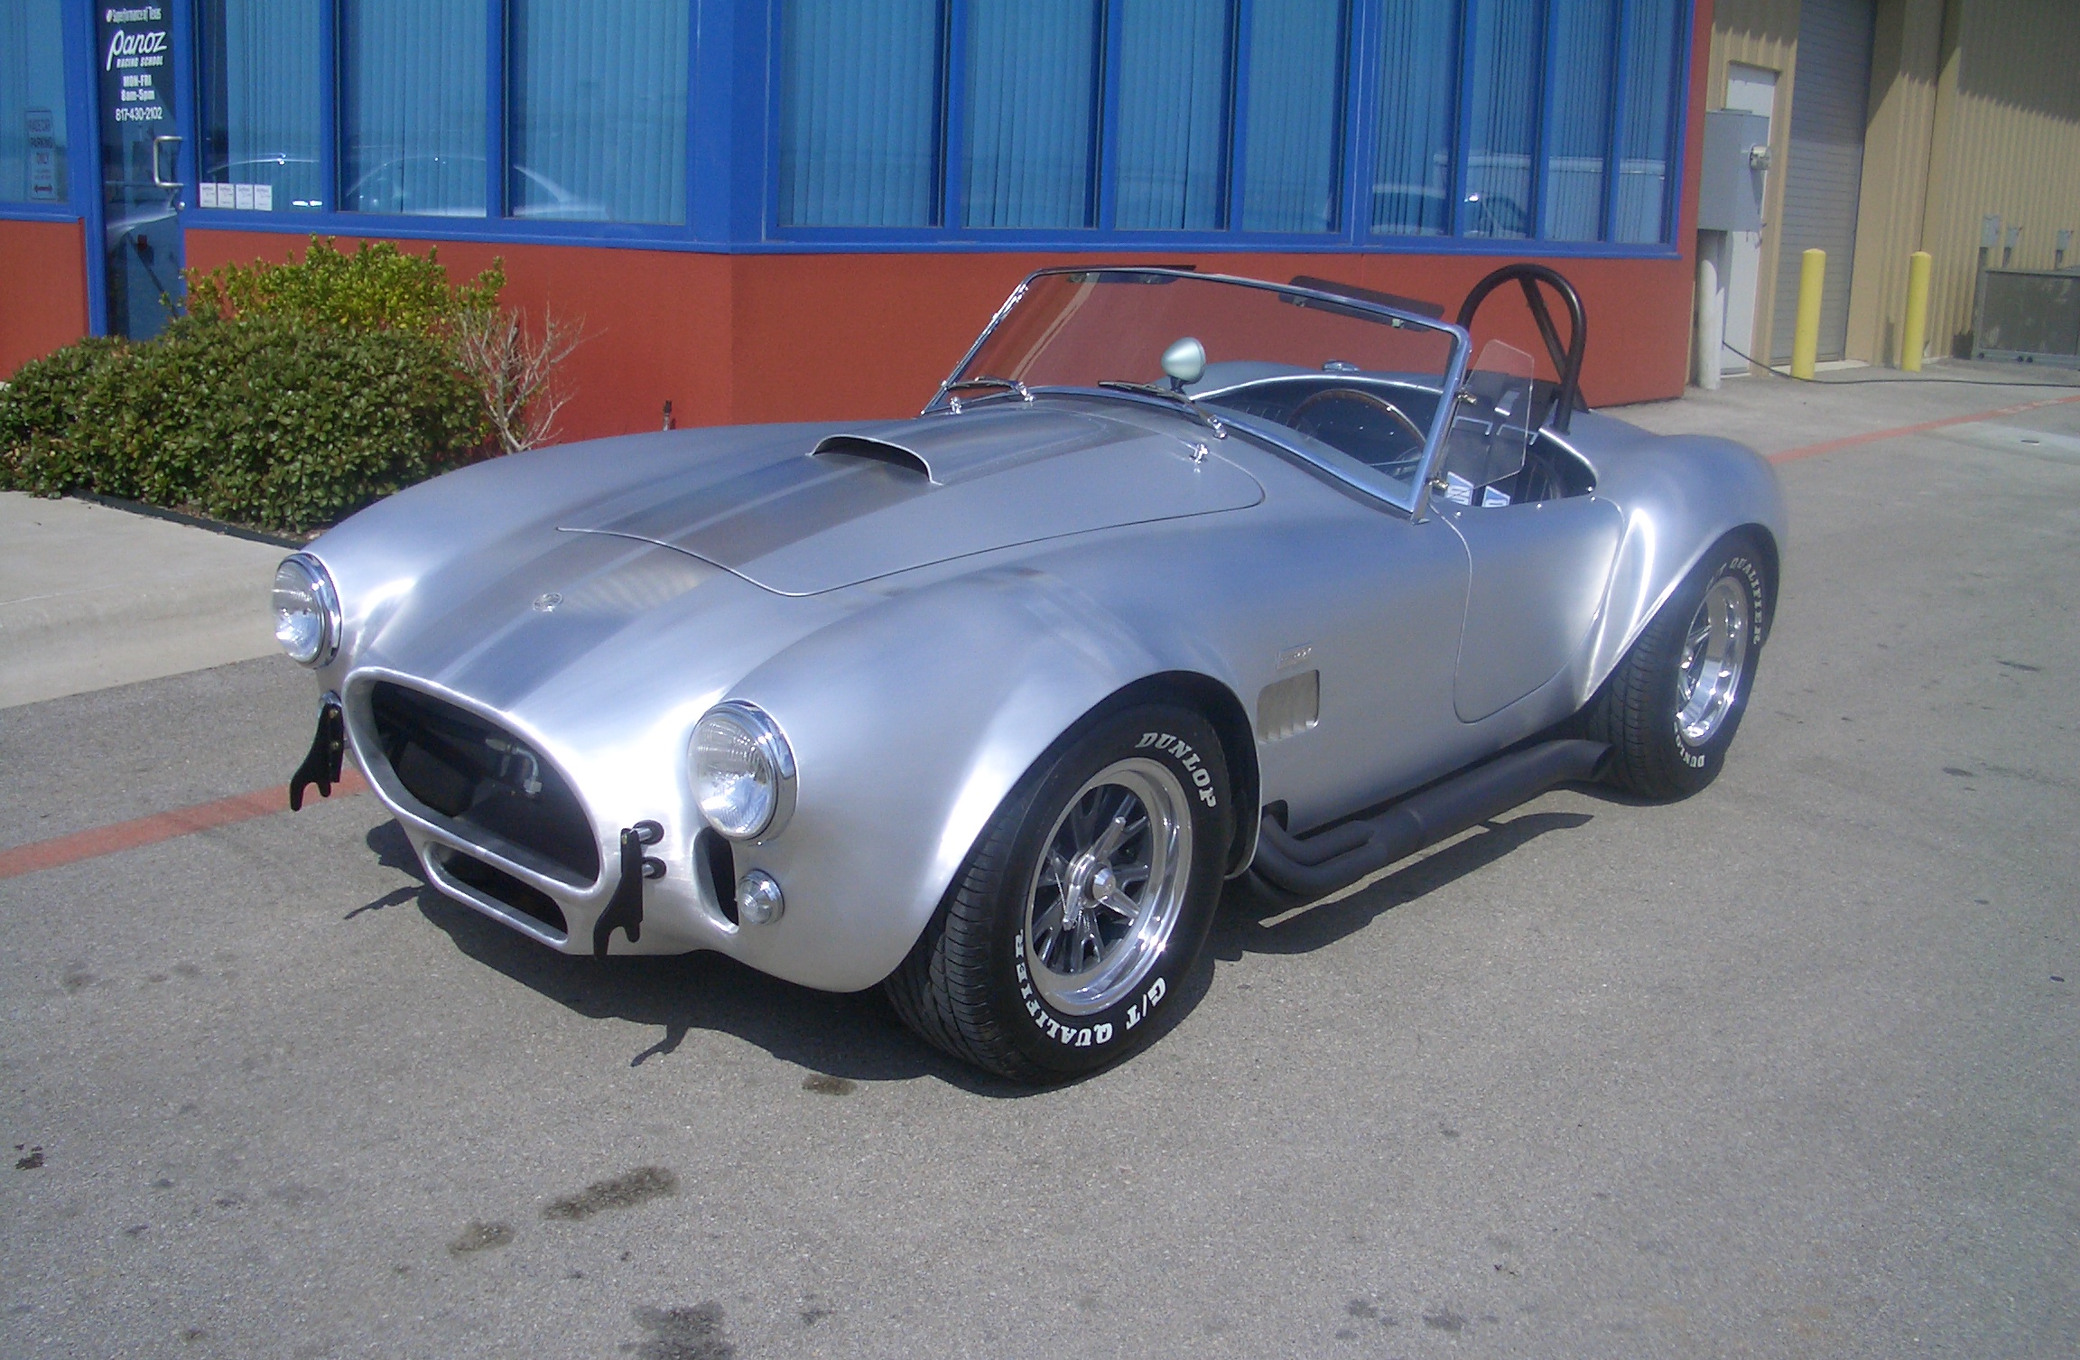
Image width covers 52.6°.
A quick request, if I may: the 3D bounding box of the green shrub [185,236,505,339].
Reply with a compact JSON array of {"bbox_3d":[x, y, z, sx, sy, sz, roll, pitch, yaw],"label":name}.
[{"bbox_3d":[-3.076,-1.525,9.359,1.350,0.880,0.850,6,16,14],"label":"green shrub"}]

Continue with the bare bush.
[{"bbox_3d":[-2.235,-1.311,9.044,0.550,0.700,0.500,2,15,0],"label":"bare bush"}]

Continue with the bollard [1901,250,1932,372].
[{"bbox_3d":[6.831,-2.883,16.400,0.168,0.920,0.168,2,15,0],"label":"bollard"}]

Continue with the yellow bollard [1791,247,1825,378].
[{"bbox_3d":[5.632,-2.695,15.400,0.168,0.920,0.168,2,15,0],"label":"yellow bollard"}]

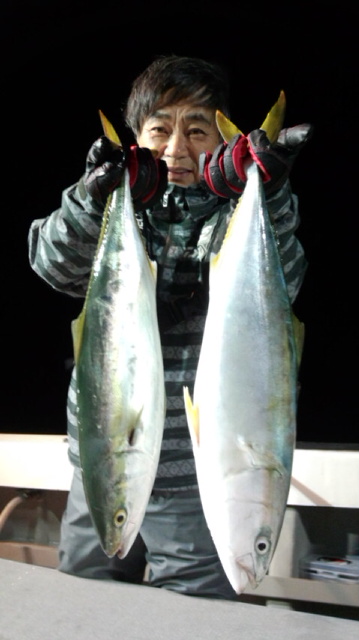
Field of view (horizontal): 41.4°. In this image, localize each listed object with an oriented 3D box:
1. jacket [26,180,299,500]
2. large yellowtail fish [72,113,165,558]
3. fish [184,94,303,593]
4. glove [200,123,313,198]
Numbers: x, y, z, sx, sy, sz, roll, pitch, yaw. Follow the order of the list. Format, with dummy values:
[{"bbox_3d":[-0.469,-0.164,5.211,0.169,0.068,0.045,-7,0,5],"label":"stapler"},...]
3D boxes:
[{"bbox_3d":[-0.020,0.040,0.880,0.510,0.580,0.380,1,3,0],"label":"jacket"},{"bbox_3d":[-0.084,0.017,0.650,0.135,0.610,0.085,-1,4,-22],"label":"large yellowtail fish"},{"bbox_3d":[0.086,0.029,0.630,0.150,0.655,0.100,-1,4,-30],"label":"fish"},{"bbox_3d":[0.104,-0.215,0.640,0.145,0.100,0.115,1,3,0],"label":"glove"}]

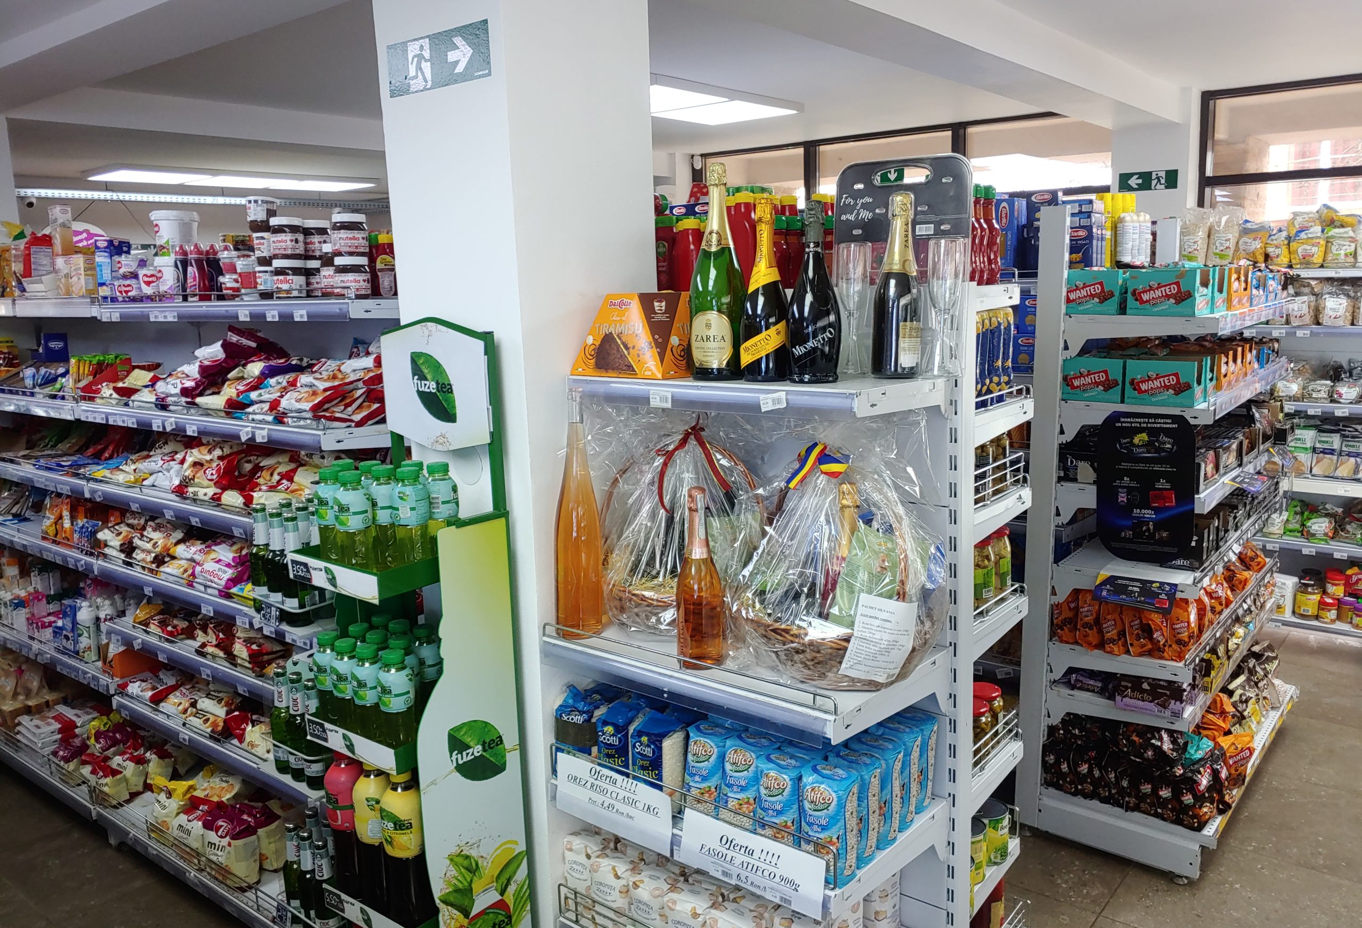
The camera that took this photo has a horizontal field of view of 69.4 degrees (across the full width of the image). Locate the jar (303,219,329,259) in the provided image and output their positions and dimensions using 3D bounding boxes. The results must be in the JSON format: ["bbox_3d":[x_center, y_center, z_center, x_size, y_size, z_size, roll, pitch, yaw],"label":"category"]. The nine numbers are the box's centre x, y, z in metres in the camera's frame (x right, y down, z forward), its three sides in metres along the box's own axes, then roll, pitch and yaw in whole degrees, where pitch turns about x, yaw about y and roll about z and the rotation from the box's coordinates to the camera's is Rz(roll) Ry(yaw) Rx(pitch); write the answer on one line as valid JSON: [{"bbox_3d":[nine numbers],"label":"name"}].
[{"bbox_3d":[-0.966,-0.591,2.600,0.088,0.100,0.077,-7,11,-24],"label":"jar"}]

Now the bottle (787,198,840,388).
[{"bbox_3d":[0.227,-0.295,1.685,0.092,0.305,0.092,-1,10,8],"label":"bottle"}]

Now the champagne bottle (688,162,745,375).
[{"bbox_3d":[0.068,-0.354,1.820,0.103,0.391,0.103,0,10,12],"label":"champagne bottle"}]

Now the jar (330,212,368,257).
[{"bbox_3d":[-0.796,-0.550,2.370,0.088,0.100,0.077,-7,11,-22],"label":"jar"}]

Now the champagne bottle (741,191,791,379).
[{"bbox_3d":[0.150,-0.309,1.745,0.089,0.317,0.089,0,11,15],"label":"champagne bottle"}]

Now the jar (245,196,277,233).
[{"bbox_3d":[-1.083,-0.642,2.540,0.086,0.097,0.076,4,12,32],"label":"jar"}]

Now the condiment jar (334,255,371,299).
[{"bbox_3d":[-0.790,-0.447,2.370,0.088,0.099,0.077,-7,11,-22],"label":"condiment jar"}]

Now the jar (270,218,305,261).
[{"bbox_3d":[-0.995,-0.569,2.490,0.088,0.102,0.077,-7,11,-25],"label":"jar"}]

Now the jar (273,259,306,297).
[{"bbox_3d":[-0.994,-0.470,2.500,0.086,0.097,0.075,-2,10,4],"label":"jar"}]

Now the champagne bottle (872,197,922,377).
[{"bbox_3d":[0.378,-0.312,1.730,0.087,0.318,0.087,-2,10,0],"label":"champagne bottle"}]

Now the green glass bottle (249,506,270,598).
[{"bbox_3d":[-0.963,0.215,2.270,0.067,0.249,0.067,5,13,36],"label":"green glass bottle"}]

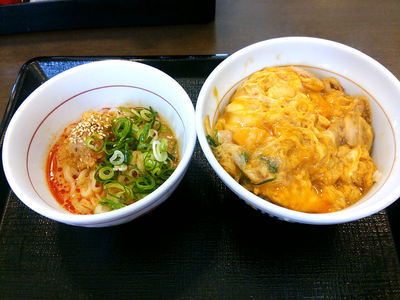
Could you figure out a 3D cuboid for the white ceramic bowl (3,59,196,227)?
[{"bbox_3d":[-0.073,0.005,0.289,0.142,0.075,0.142,-1,60,1],"label":"white ceramic bowl"}]

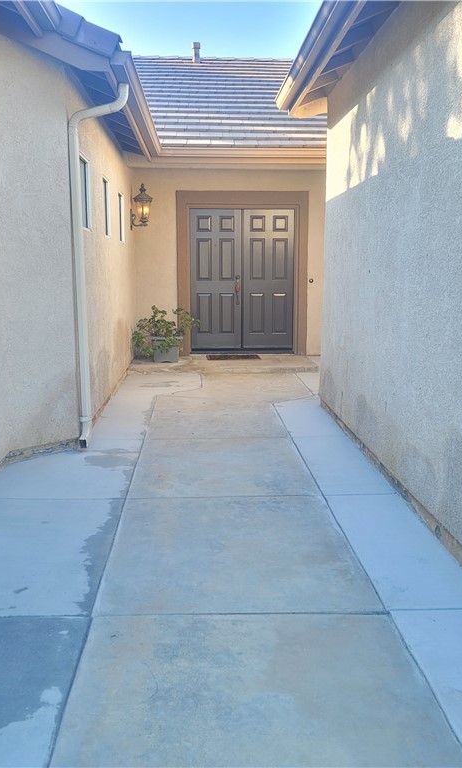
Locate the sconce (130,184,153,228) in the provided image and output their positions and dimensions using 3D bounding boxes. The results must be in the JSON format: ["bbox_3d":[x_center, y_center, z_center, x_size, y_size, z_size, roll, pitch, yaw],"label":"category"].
[{"bbox_3d":[-1.232,-2.444,10.228,0.310,0.630,0.270,0,9,-3],"label":"sconce"}]

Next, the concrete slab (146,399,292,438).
[{"bbox_3d":[-0.144,0.344,7.015,1.230,0.080,1.770,0,9,-3],"label":"concrete slab"}]

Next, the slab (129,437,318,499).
[{"bbox_3d":[-0.068,0.614,5.379,1.230,0.080,1.550,0,9,-3],"label":"slab"}]

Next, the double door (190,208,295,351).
[{"bbox_3d":[0.165,-1.484,10.740,1.520,2.060,0.080,0,9,-3],"label":"double door"}]

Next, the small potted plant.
[{"bbox_3d":[-0.908,-0.721,10.188,0.920,0.775,0.600,0,9,-3],"label":"small potted plant"}]

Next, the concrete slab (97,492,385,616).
[{"bbox_3d":[0.003,0.867,3.846,1.230,0.080,1.560,0,9,-3],"label":"concrete slab"}]

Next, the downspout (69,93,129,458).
[{"bbox_3d":[-0.965,-0.859,5.597,0.430,2.710,0.200,0,9,-3],"label":"downspout"}]

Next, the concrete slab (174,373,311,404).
[{"bbox_3d":[0.107,0.063,8.730,1.550,0.080,1.980,0,9,-3],"label":"concrete slab"}]

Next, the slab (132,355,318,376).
[{"bbox_3d":[-0.129,-0.276,10.261,2.520,0.120,1.170,0,9,-3],"label":"slab"}]

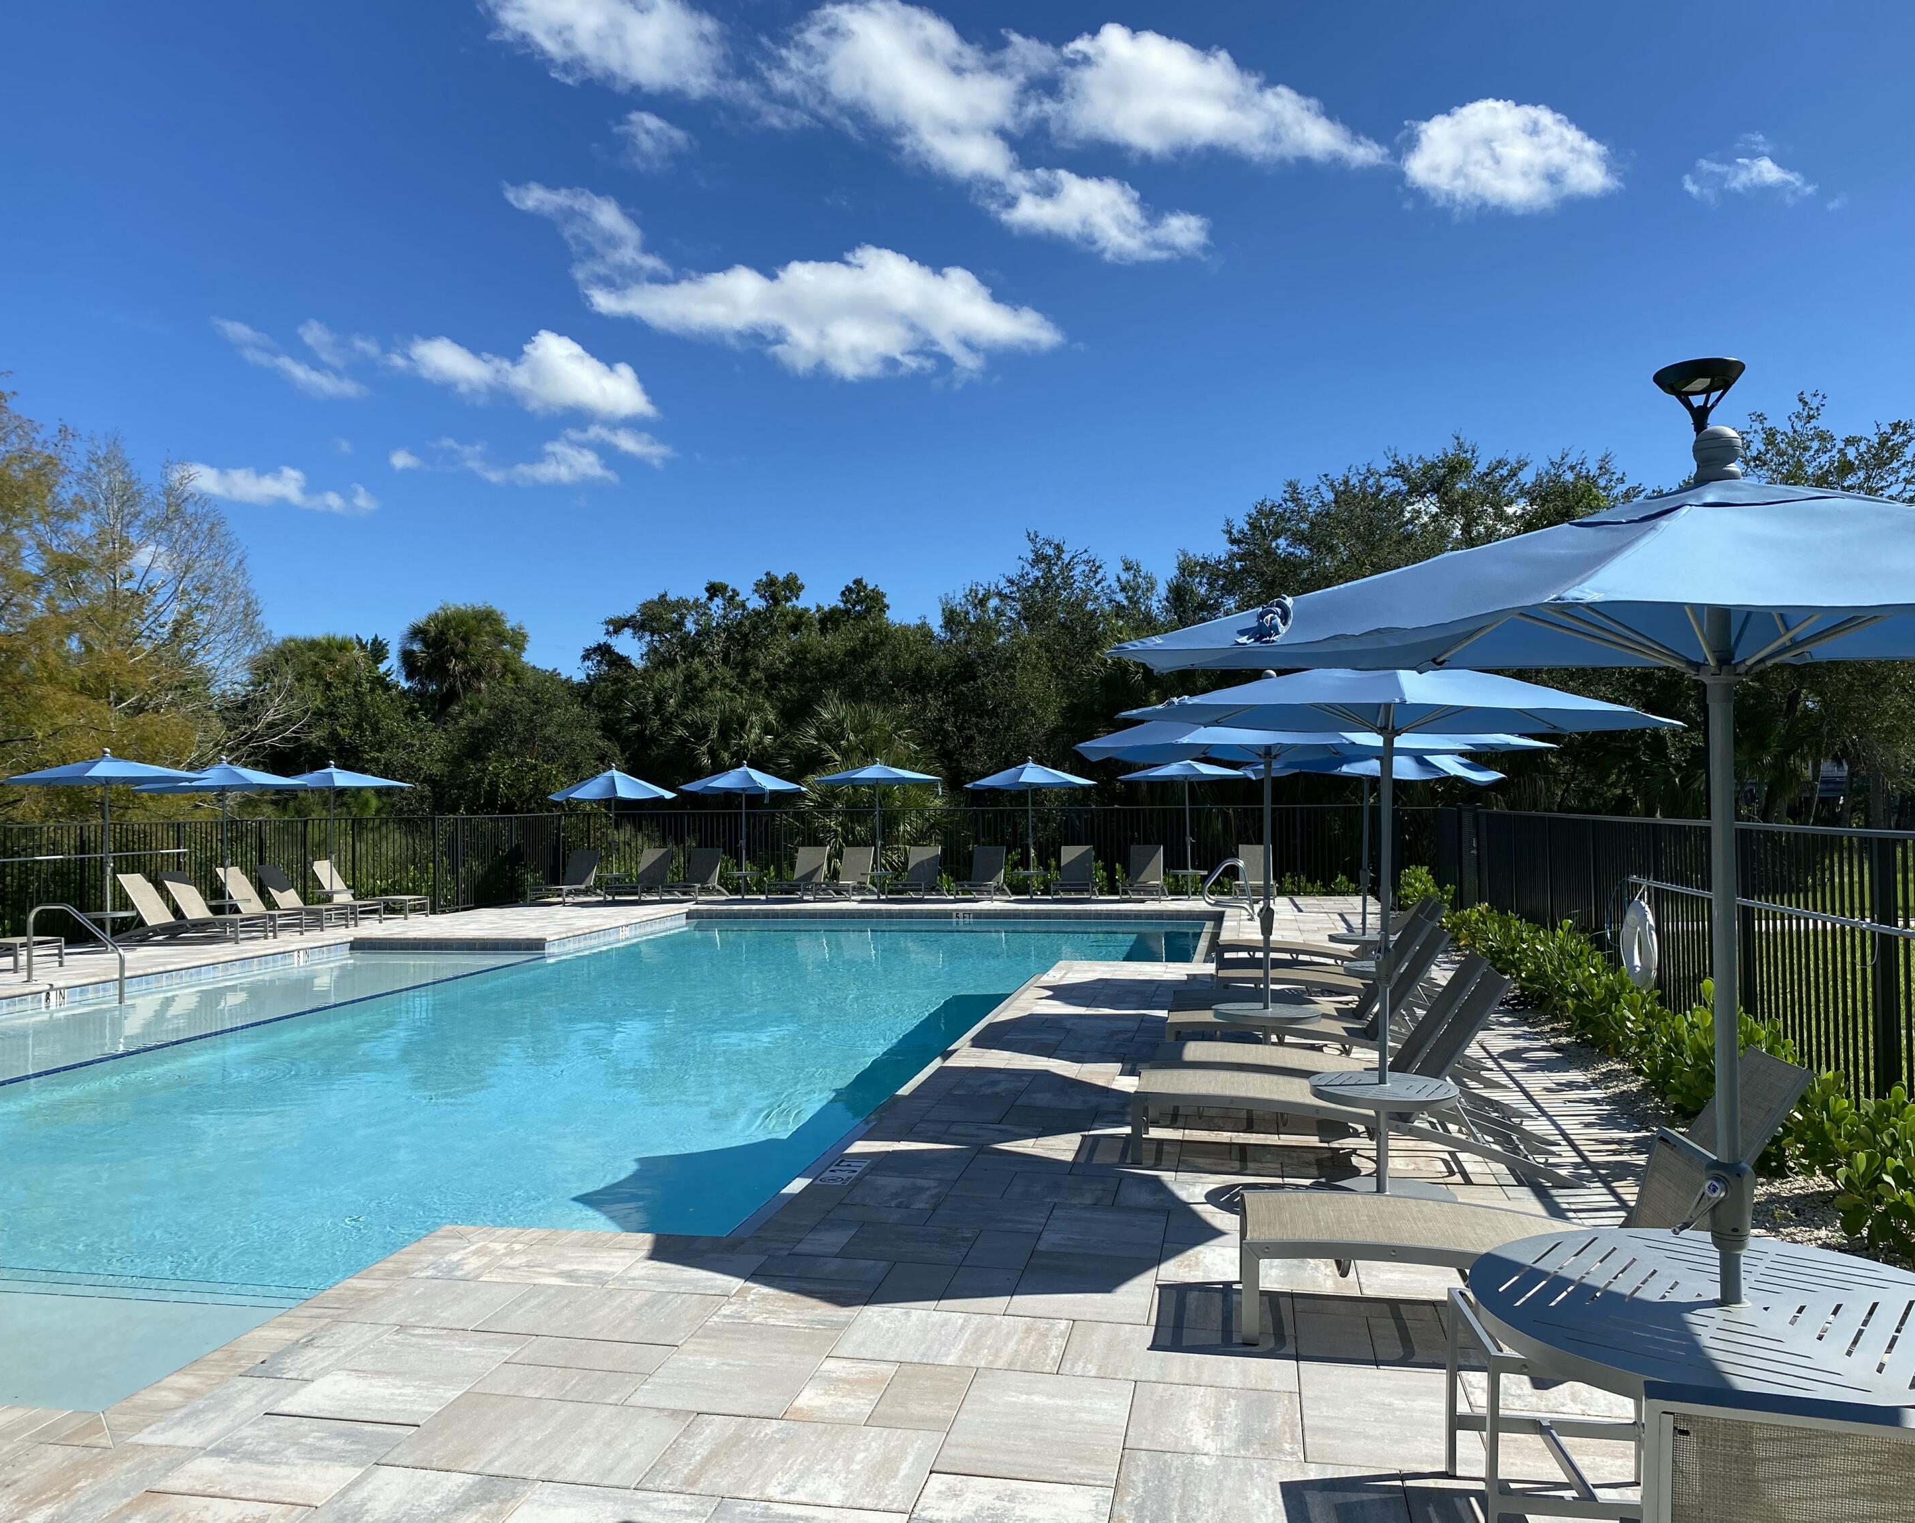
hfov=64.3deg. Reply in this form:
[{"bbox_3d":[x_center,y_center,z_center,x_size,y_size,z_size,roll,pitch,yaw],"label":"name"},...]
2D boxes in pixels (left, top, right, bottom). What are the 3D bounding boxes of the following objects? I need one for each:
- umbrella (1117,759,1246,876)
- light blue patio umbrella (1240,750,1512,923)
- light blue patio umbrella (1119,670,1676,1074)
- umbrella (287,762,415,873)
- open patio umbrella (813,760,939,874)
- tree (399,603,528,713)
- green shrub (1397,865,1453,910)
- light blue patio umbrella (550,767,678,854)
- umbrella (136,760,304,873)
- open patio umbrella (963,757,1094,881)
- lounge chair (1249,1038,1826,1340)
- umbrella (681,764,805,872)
[{"bbox_3d":[3.819,0.995,25.500,2.240,2.120,2.240,-1,-1,11],"label":"umbrella"},{"bbox_3d":[3.550,0.689,13.100,2.240,2.120,2.240,-1,-1,11],"label":"light blue patio umbrella"},{"bbox_3d":[1.778,0.532,6.250,2.240,2.120,2.240,-1,-1,11],"label":"light blue patio umbrella"},{"bbox_3d":[-8.606,0.976,21.000,2.240,2.120,2.240,-1,-1,11],"label":"umbrella"},{"bbox_3d":[-1.405,1.064,27.108,2.300,2.200,2.300,-1,-2,0],"label":"open patio umbrella"},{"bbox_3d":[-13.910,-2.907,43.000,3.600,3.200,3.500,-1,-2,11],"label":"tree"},{"bbox_3d":[6.824,1.847,22.200,0.800,0.660,0.750,-1,-1,11],"label":"green shrub"},{"bbox_3d":[-6.391,1.133,28.288,2.300,2.150,2.300,-1,-2,11],"label":"light blue patio umbrella"},{"bbox_3d":[-9.361,0.945,19.500,2.240,2.120,2.240,-1,-1,11],"label":"umbrella"},{"bbox_3d":[1.228,1.012,25.400,2.240,2.120,2.240,-1,-1,11],"label":"open patio umbrella"},{"bbox_3d":[1.902,1.352,4.812,1.950,0.890,0.660,-1,-2,13],"label":"lounge chair"},{"bbox_3d":[-3.868,1.108,27.692,2.300,2.200,2.300,-1,-2,11],"label":"umbrella"}]

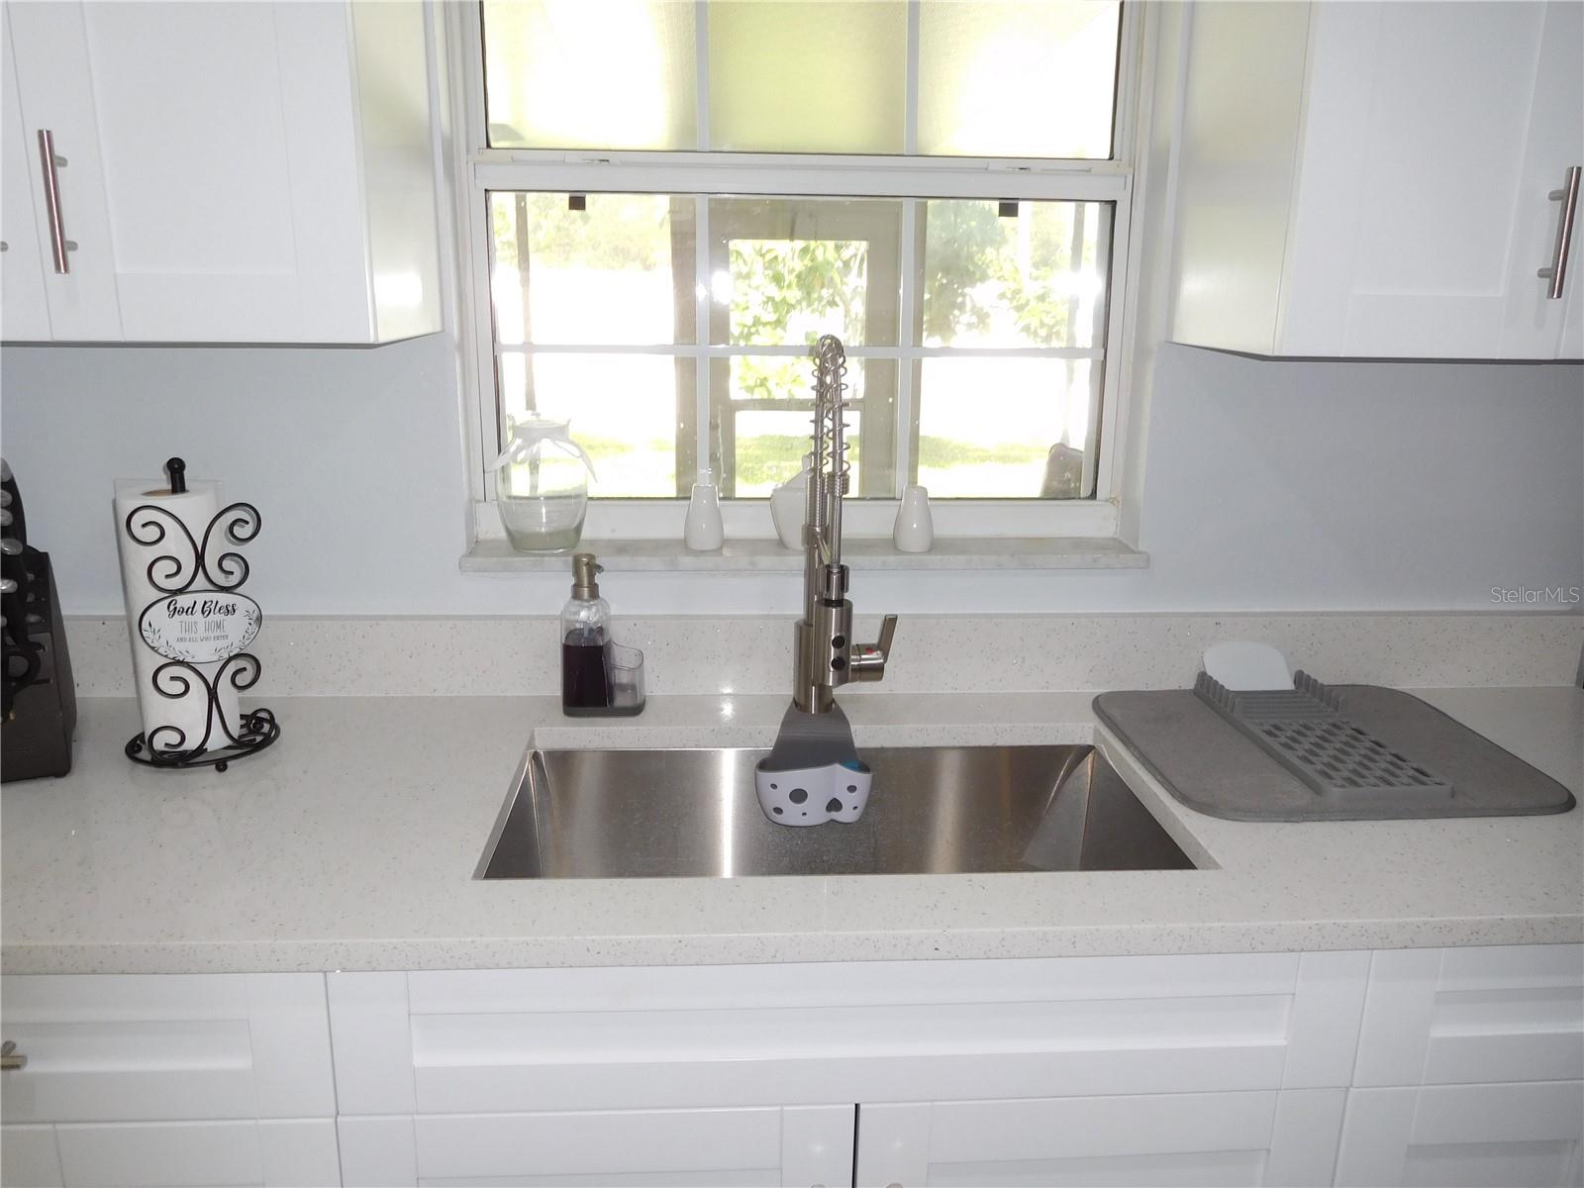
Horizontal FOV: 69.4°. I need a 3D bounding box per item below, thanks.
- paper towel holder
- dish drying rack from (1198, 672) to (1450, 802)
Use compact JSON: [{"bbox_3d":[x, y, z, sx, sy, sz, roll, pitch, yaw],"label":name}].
[{"bbox_3d":[-0.686,0.015,1.297,0.162,0.341,0.162,-7,16,-27],"label":"paper towel holder"},{"bbox_3d":[0.626,0.158,1.382,0.144,0.038,0.352,0,14,-3],"label":"dish drying rack"}]

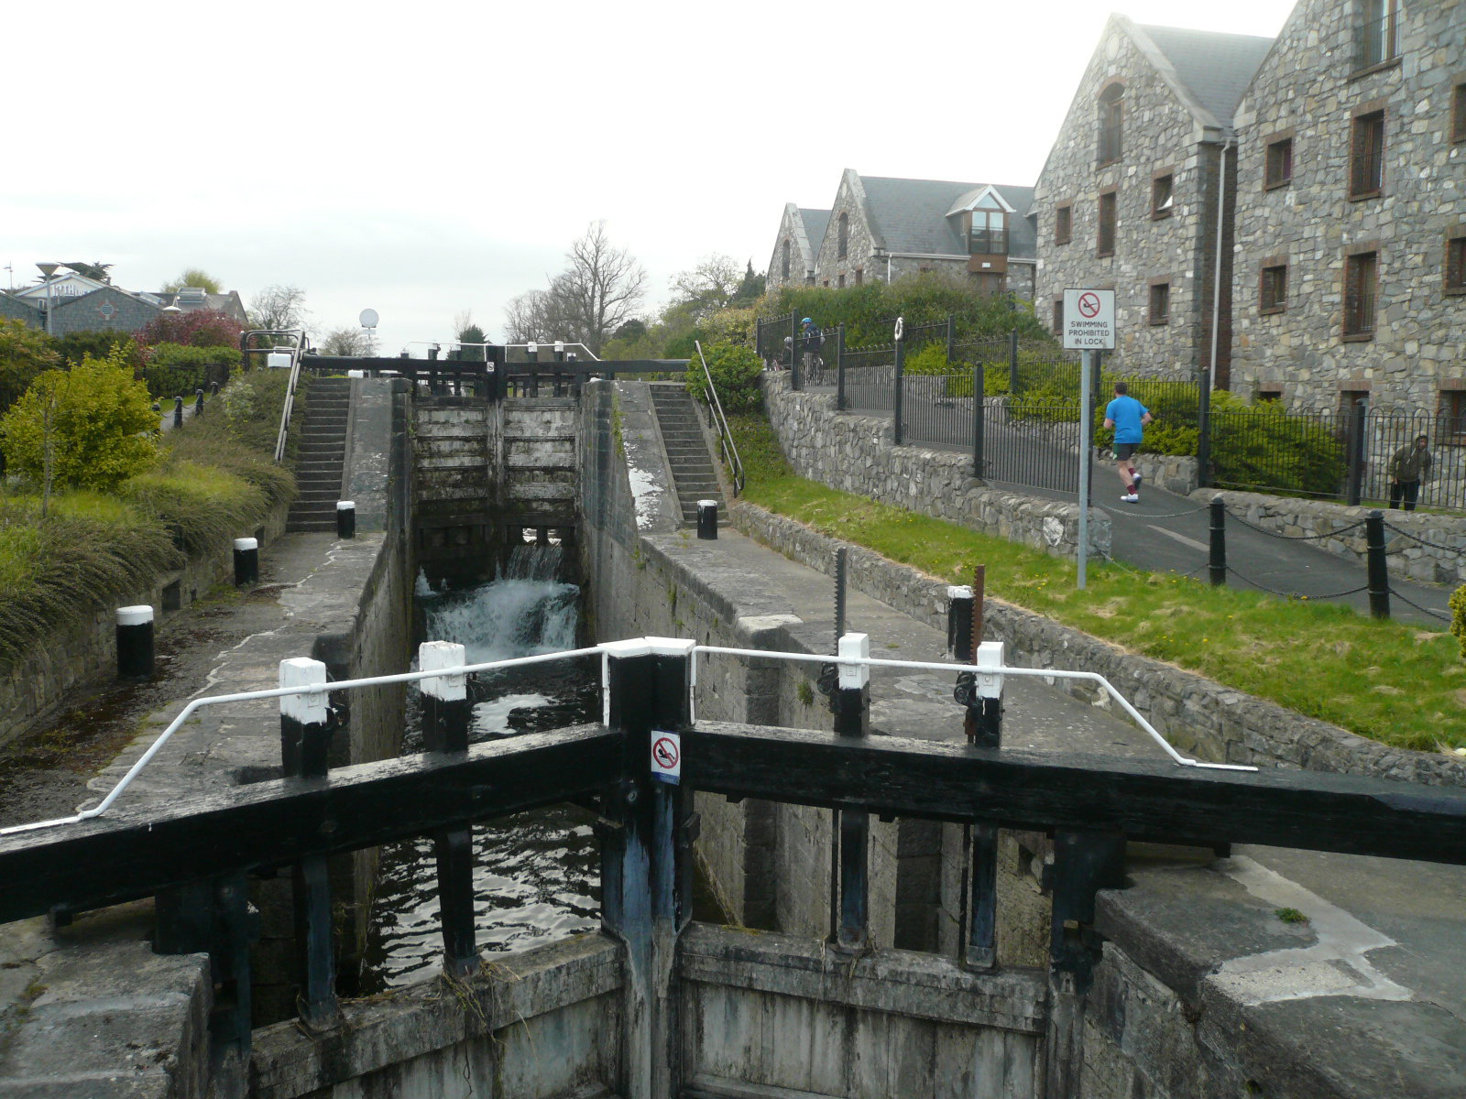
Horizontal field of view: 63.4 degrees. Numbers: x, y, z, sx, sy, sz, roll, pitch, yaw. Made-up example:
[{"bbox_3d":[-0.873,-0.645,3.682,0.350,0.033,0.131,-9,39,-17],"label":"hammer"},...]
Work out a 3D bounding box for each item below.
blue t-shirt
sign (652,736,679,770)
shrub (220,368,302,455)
[{"bbox_3d":[5.640,-1.864,17.000,0.600,0.730,0.360,-2,8,-19],"label":"blue t-shirt"},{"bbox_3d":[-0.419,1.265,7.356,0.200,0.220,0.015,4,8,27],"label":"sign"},{"bbox_3d":[-10.109,-2.960,25.437,1.600,1.750,1.900,-2,7,-20],"label":"shrub"}]

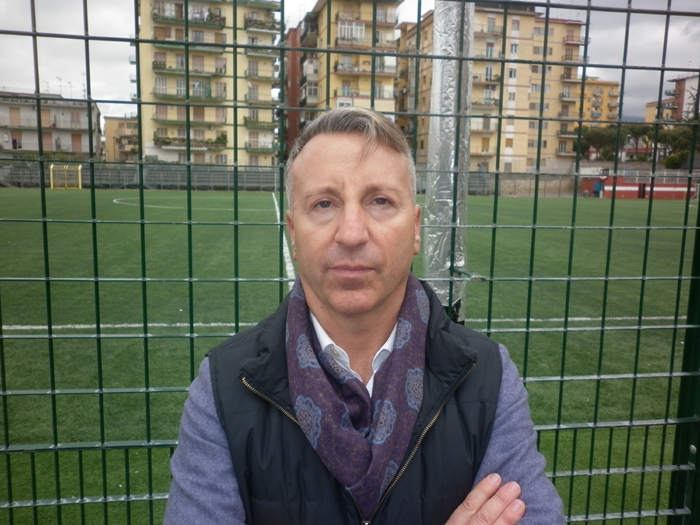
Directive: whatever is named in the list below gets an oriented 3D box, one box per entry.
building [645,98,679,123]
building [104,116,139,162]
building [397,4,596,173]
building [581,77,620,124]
[{"bbox_3d":[90.610,-33.760,155.580,12.000,20.750,15.000,-1,8,-17],"label":"building"},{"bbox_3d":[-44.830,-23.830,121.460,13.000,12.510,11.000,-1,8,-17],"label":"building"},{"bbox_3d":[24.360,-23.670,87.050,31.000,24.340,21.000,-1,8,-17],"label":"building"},{"bbox_3d":[68.070,-39.740,168.850,17.000,27.920,12.300,-1,8,-17],"label":"building"}]

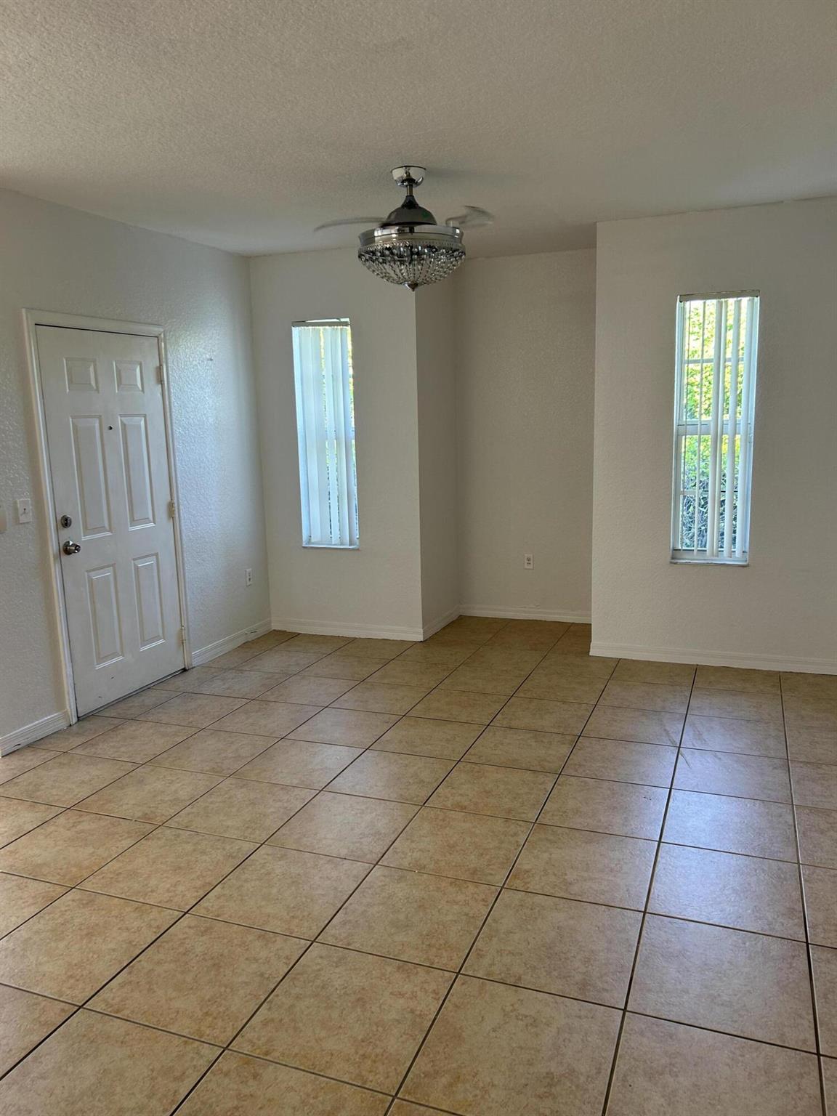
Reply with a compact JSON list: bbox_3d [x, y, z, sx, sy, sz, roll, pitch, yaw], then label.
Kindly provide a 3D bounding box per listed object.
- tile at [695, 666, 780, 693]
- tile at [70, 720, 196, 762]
[{"bbox_3d":[1.819,0.692,4.795,0.451,0.010,0.407,2,10,21],"label":"tile"},{"bbox_3d":[-1.391,0.909,4.147,0.453,0.012,0.453,2,10,21],"label":"tile"}]

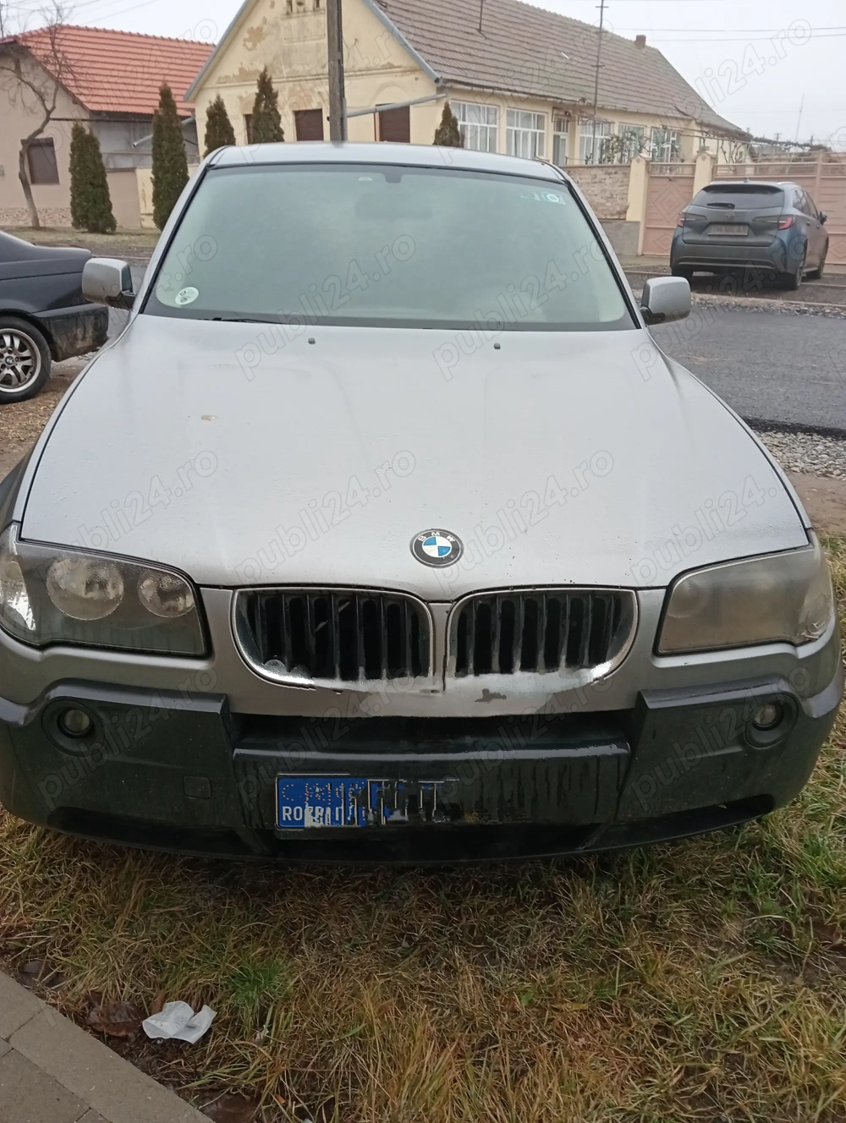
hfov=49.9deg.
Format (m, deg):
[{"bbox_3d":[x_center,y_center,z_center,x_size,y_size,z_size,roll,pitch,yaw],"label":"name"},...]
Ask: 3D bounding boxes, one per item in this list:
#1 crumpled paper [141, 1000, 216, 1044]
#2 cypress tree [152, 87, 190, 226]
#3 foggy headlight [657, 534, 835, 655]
[{"bbox_3d":[-0.462,0.871,1.716,0.134,0.040,0.078,0,23,0],"label":"crumpled paper"},{"bbox_3d":[-6.994,-11.099,25.204,1.000,3.810,1.000,1,22,0],"label":"cypress tree"},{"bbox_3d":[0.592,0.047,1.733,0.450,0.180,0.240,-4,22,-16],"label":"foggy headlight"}]

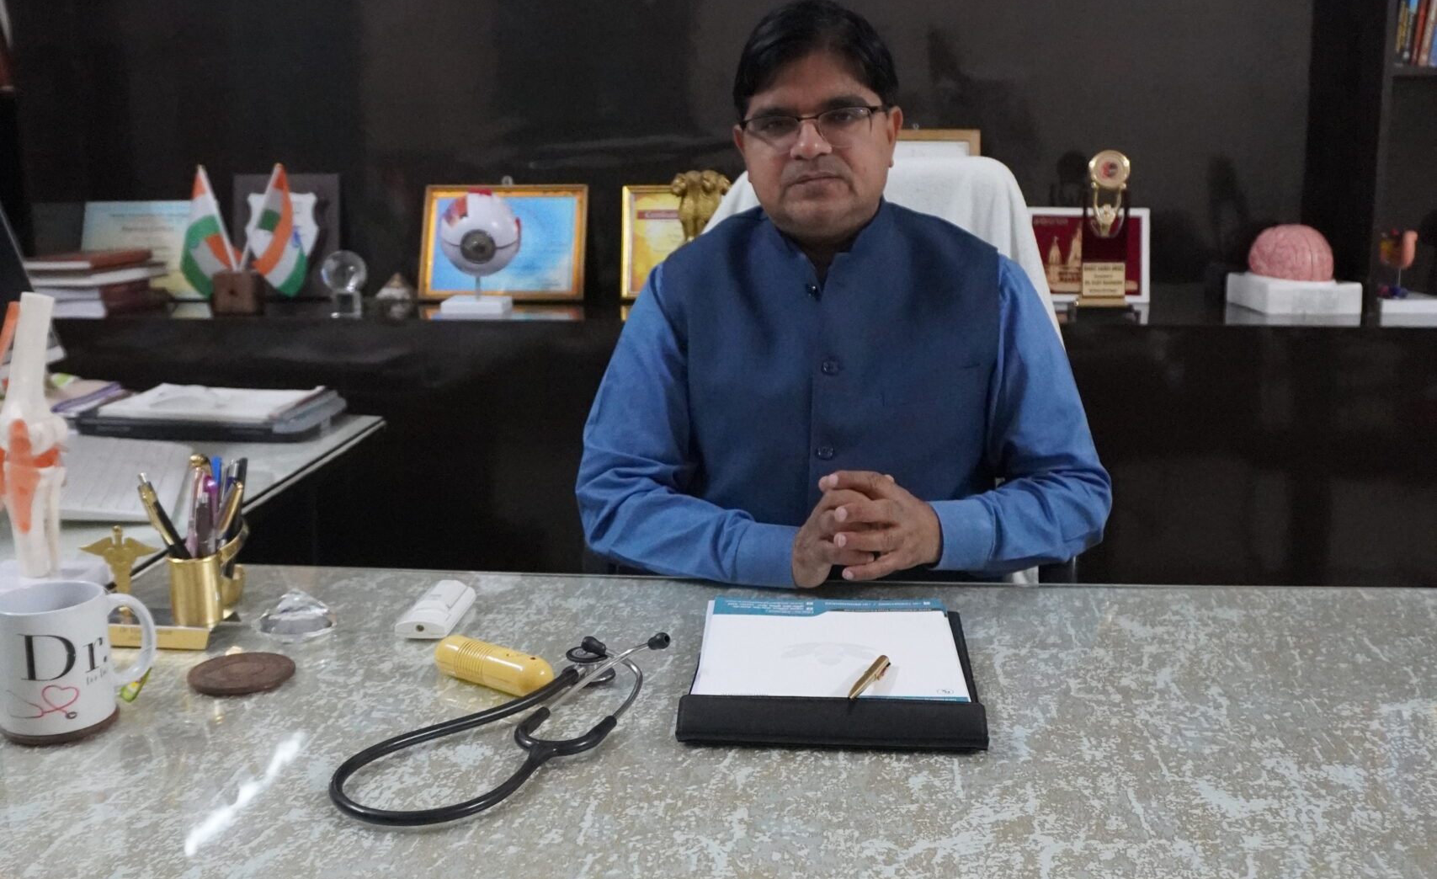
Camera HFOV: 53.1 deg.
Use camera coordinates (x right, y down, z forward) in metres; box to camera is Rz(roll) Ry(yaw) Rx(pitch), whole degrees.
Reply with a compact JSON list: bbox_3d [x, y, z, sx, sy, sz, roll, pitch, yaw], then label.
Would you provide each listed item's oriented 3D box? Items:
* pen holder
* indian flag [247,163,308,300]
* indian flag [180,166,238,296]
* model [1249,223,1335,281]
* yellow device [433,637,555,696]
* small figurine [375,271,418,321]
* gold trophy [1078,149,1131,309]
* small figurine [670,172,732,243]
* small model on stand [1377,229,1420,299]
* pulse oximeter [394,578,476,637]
[{"bbox_3d":[-0.444,0.121,1.243,0.056,0.068,0.058,0,12,5],"label":"pen holder"},{"bbox_3d":[-0.804,-0.386,2.611,0.106,0.235,0.050,0,12,5],"label":"indian flag"},{"bbox_3d":[-0.933,-0.384,2.622,0.098,0.228,0.050,0,12,5],"label":"indian flag"},{"bbox_3d":[1.053,-0.339,2.628,0.150,0.104,0.165,0,12,5],"label":"model"},{"bbox_3d":[-0.176,0.178,1.123,0.118,0.032,0.033,8,14,37],"label":"yellow device"},{"bbox_3d":[-0.638,-0.300,2.840,0.075,0.055,0.070,0,12,5],"label":"small figurine"},{"bbox_3d":[0.724,-0.395,2.685,0.093,0.290,0.065,0,12,5],"label":"gold trophy"},{"bbox_3d":[-0.033,-0.371,2.672,0.112,0.255,0.105,0,12,5],"label":"small figurine"},{"bbox_3d":[1.209,-0.313,2.555,0.065,0.122,0.055,0,12,5],"label":"small model on stand"},{"bbox_3d":[-0.249,0.153,1.282,0.038,0.018,0.105,1,12,6],"label":"pulse oximeter"}]

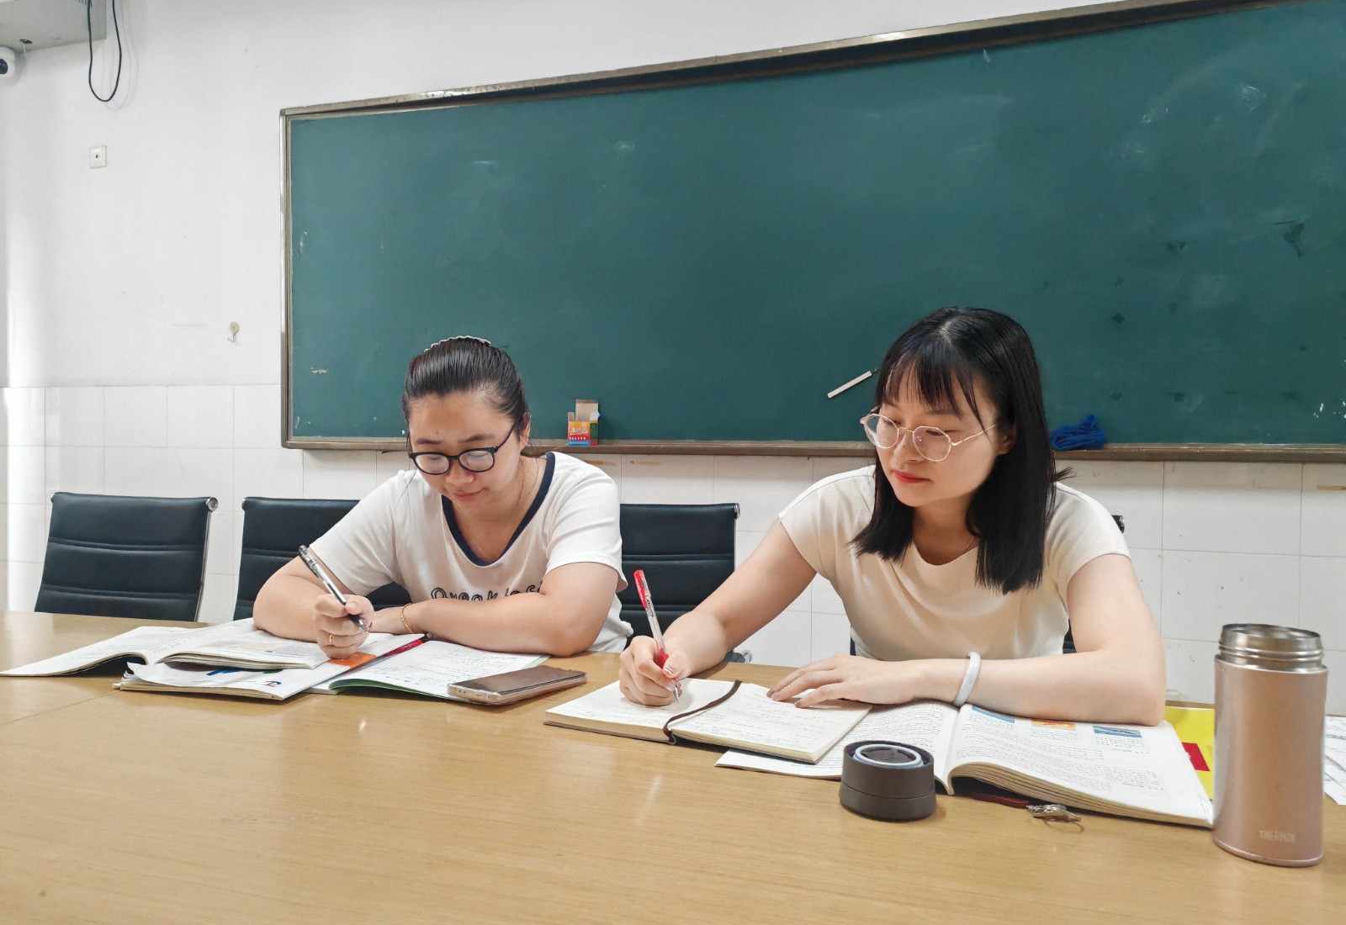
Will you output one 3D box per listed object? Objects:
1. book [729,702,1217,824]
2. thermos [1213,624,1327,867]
[{"bbox_3d":[0.271,0.253,0.933,0.392,0.034,0.296,1,1,19],"label":"book"},{"bbox_3d":[0.422,0.197,0.688,0.068,0.157,0.068,1,1,19],"label":"thermos"}]

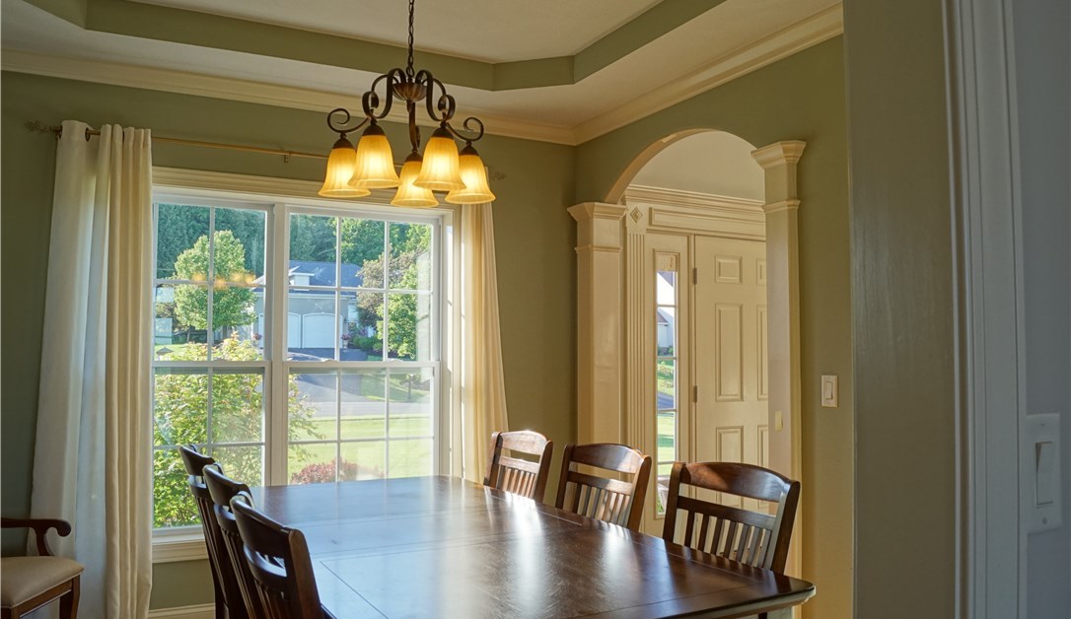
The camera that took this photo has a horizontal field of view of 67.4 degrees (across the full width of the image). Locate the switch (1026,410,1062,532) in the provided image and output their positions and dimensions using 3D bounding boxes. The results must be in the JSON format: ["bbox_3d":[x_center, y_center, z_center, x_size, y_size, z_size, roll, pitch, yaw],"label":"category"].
[{"bbox_3d":[0.507,0.163,0.800,0.070,0.118,0.012,2,-3,-28],"label":"switch"}]

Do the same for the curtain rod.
[{"bbox_3d":[-1.188,-0.767,4.003,2.286,0.082,0.102,2,-3,-28],"label":"curtain rod"}]

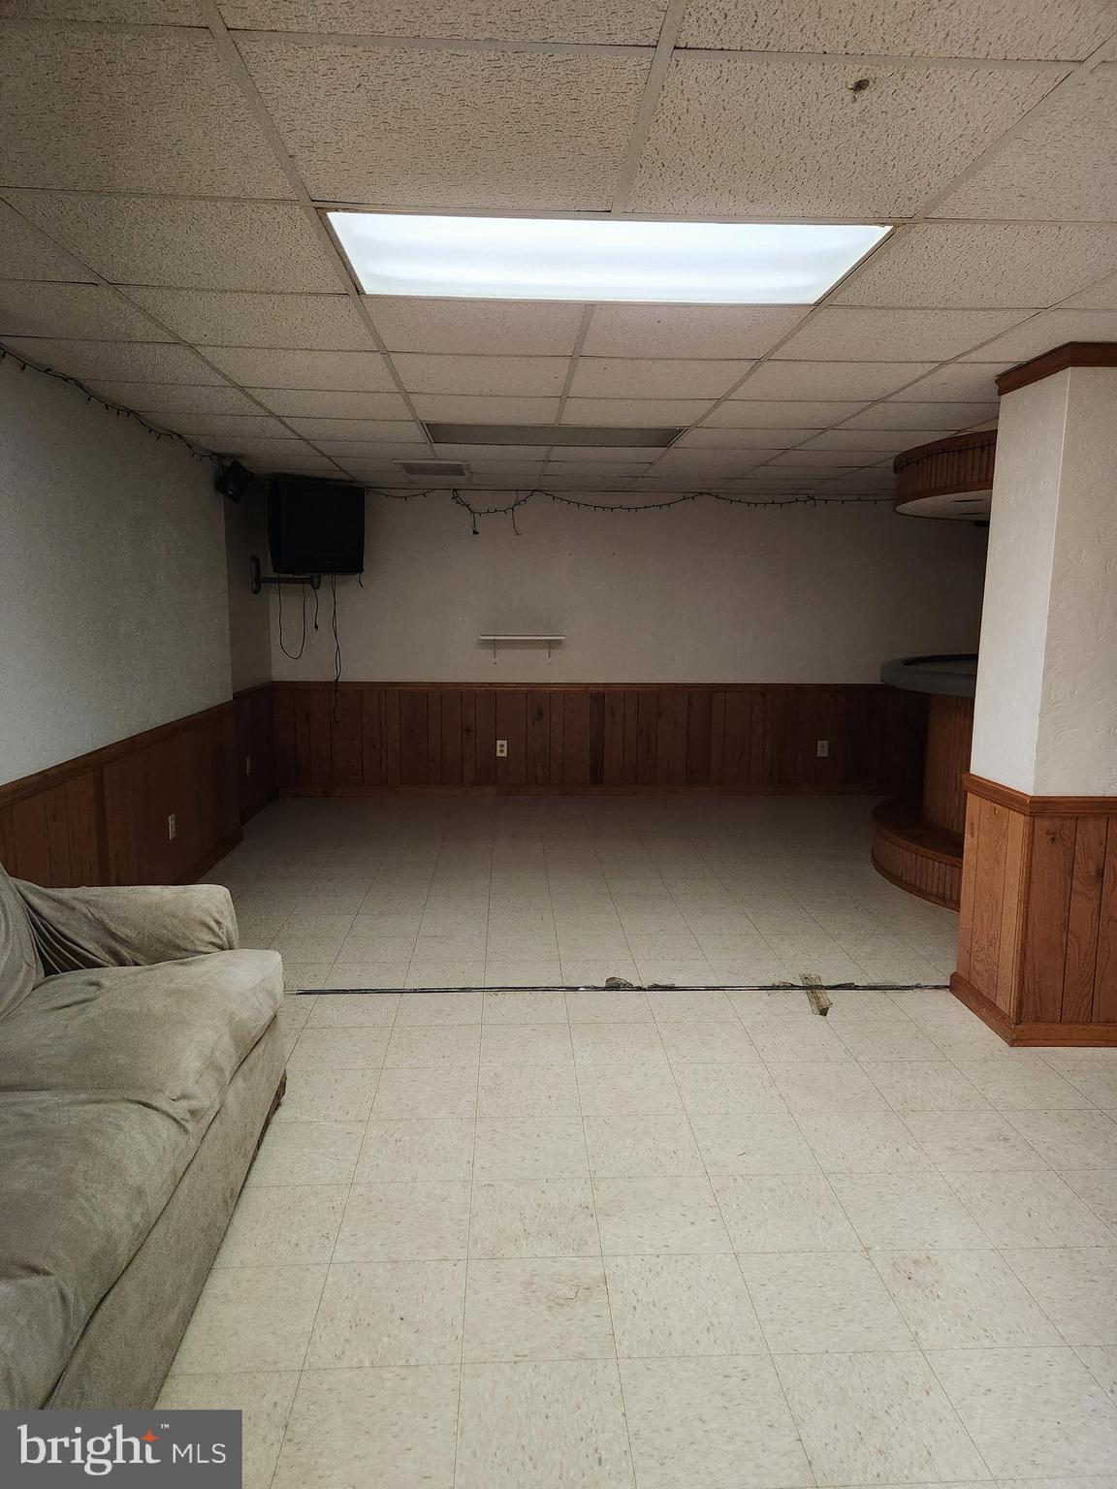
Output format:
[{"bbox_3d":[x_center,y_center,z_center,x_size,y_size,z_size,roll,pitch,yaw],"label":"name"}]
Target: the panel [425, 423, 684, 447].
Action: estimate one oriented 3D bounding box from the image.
[{"bbox_3d":[-0.019,-1.487,4.686,1.180,0.050,0.580,0,9,-3],"label":"panel"}]

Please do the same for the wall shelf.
[{"bbox_3d":[-0.262,-0.691,7.203,0.610,0.210,0.200,0,8,-3],"label":"wall shelf"}]

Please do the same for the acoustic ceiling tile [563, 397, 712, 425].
[{"bbox_3d":[0.318,-1.395,4.134,0.600,0.020,0.600,0,8,-3],"label":"acoustic ceiling tile"}]

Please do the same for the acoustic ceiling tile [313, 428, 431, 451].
[{"bbox_3d":[-0.963,-1.569,5.243,0.595,0.020,0.595,0,9,-3],"label":"acoustic ceiling tile"}]

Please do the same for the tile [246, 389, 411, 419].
[{"bbox_3d":[-0.902,-1.387,4.039,0.595,0.020,0.595,0,9,-3],"label":"tile"}]

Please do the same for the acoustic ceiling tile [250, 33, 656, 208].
[{"bbox_3d":[-0.173,-1.033,1.673,0.600,0.020,0.600,0,8,-3],"label":"acoustic ceiling tile"}]

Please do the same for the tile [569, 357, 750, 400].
[{"bbox_3d":[0.343,-1.296,3.500,0.600,0.025,0.600,0,8,-3],"label":"tile"}]

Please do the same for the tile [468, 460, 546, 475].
[{"bbox_3d":[-0.302,-1.657,5.880,0.450,0.020,0.595,0,9,-3],"label":"tile"}]

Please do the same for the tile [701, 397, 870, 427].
[{"bbox_3d":[0.924,-1.382,4.132,0.595,0.020,0.595,0,9,-3],"label":"tile"}]

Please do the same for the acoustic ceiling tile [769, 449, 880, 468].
[{"bbox_3d":[1.476,-1.565,5.385,0.600,0.025,0.600,0,8,-3],"label":"acoustic ceiling tile"}]

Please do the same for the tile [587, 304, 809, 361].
[{"bbox_3d":[0.374,-1.206,2.893,0.600,0.025,0.600,0,8,-3],"label":"tile"}]

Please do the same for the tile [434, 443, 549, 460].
[{"bbox_3d":[-0.355,-1.570,5.285,0.600,0.025,0.600,0,8,-3],"label":"tile"}]

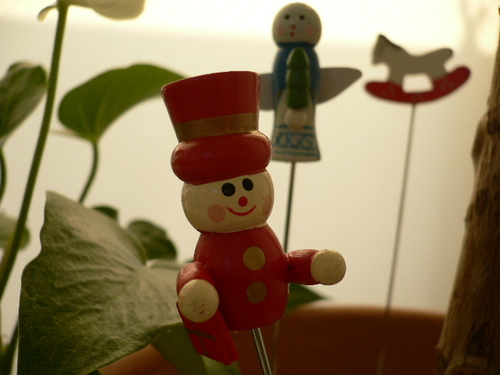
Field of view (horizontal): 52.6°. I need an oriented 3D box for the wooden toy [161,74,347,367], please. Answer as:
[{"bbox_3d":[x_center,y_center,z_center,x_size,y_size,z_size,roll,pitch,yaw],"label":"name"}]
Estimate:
[{"bbox_3d":[-0.005,0.008,0.190,0.064,0.100,0.045,-11,1,-23],"label":"wooden toy"}]

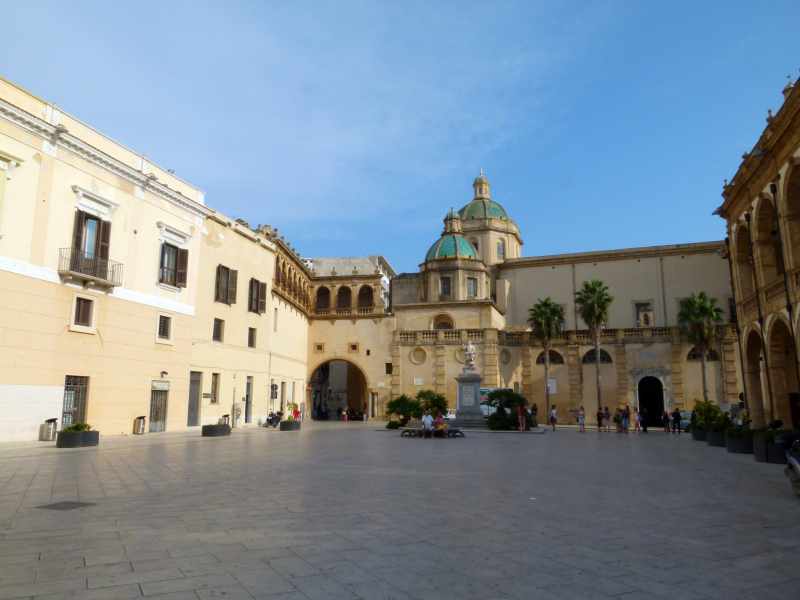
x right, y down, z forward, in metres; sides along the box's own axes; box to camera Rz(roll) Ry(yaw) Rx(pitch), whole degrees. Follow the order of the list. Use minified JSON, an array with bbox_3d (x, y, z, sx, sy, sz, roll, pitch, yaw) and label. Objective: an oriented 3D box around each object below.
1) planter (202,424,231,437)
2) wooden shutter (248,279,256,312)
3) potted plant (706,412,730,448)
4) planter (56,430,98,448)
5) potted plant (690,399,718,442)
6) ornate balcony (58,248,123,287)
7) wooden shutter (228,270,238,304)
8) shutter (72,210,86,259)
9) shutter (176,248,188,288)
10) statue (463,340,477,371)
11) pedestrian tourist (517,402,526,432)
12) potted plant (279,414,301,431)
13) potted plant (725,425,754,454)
[{"bbox_3d":[-10.127,7.183,31.863,1.400,0.600,1.250,5,-11,-26],"label":"planter"},{"bbox_3d":[-11.965,-0.325,46.589,0.600,2.550,0.070,-9,-14,40],"label":"wooden shutter"},{"bbox_3d":[12.750,5.084,22.625,1.400,1.320,1.400,-3,-11,16],"label":"potted plant"},{"bbox_3d":[-12.770,5.507,22.966,1.420,0.640,1.420,-3,-11,16],"label":"planter"},{"bbox_3d":[15.396,6.125,29.349,1.100,1.960,1.100,-3,-10,18],"label":"potted plant"},{"bbox_3d":[-16.048,-1.633,30.197,0.761,1.256,3.472,-3,-10,15],"label":"ornate balcony"},{"bbox_3d":[-12.633,-1.001,43.728,0.081,2.663,0.761,-5,-11,28],"label":"wooden shutter"},{"bbox_3d":[-16.540,-3.110,29.873,0.081,2.996,0.618,-1,-10,9],"label":"shutter"},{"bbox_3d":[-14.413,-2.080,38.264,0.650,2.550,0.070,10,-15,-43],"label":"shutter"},{"bbox_3d":[5.185,4.091,42.979,0.950,2.200,0.800,0,-11,0],"label":"statue"},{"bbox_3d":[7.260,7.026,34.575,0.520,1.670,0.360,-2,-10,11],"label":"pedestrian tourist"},{"bbox_3d":[-7.436,8.368,39.335,1.420,1.020,1.420,-3,-11,16],"label":"potted plant"},{"bbox_3d":[13.030,5.350,22.236,0.880,1.040,0.880,-3,-10,18],"label":"potted plant"}]

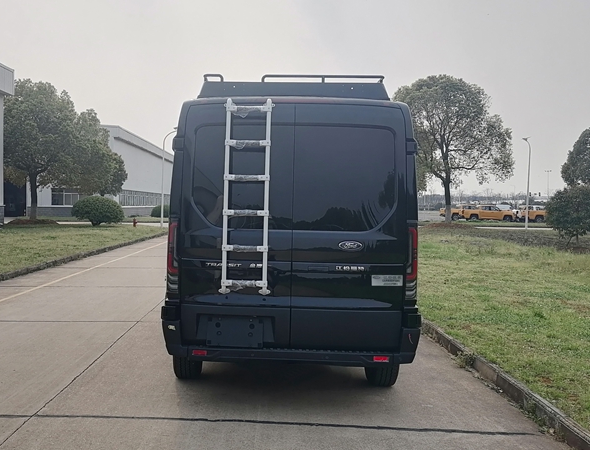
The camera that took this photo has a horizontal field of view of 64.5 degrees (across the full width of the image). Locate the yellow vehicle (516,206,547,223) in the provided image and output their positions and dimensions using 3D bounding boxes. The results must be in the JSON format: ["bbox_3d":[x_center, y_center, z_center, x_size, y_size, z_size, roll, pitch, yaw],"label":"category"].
[{"bbox_3d":[25.600,-1.080,47.800,5.350,1.830,1.920,1,2,5],"label":"yellow vehicle"}]

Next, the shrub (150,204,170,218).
[{"bbox_3d":[-13.500,-1.400,48.000,2.600,1.380,2.500,1,2,-16],"label":"shrub"}]

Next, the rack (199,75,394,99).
[{"bbox_3d":[0.020,-1.170,5.000,1.550,0.230,2.500,1,2,1],"label":"rack"}]

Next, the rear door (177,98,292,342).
[{"bbox_3d":[-0.440,-0.020,3.590,0.850,1.860,0.200,1,2,1],"label":"rear door"}]

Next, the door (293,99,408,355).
[{"bbox_3d":[0.413,0.000,3.590,0.850,1.860,0.200,1,2,1],"label":"door"}]

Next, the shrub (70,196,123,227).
[{"bbox_3d":[-12.750,-0.860,30.200,3.350,1.900,3.250,0,3,-23],"label":"shrub"}]

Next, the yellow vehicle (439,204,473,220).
[{"bbox_3d":[18.800,-1.280,50.800,5.350,1.820,1.920,1,2,2],"label":"yellow vehicle"}]

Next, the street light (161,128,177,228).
[{"bbox_3d":[-7.900,-3.020,30.000,1.400,6.400,0.300,1,2,0],"label":"street light"}]

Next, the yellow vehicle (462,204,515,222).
[{"bbox_3d":[19.700,-1.140,48.100,5.350,1.830,1.920,1,2,5],"label":"yellow vehicle"}]

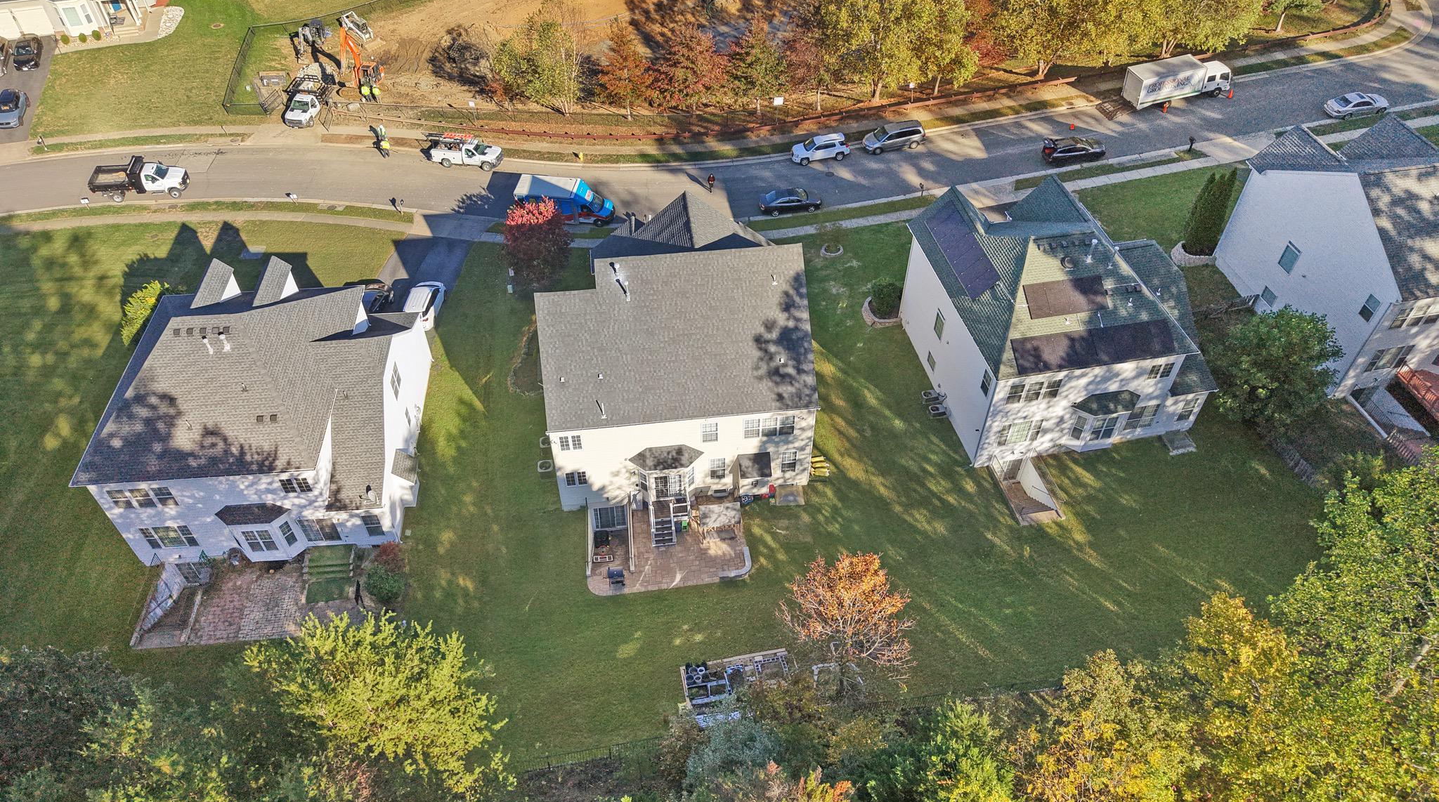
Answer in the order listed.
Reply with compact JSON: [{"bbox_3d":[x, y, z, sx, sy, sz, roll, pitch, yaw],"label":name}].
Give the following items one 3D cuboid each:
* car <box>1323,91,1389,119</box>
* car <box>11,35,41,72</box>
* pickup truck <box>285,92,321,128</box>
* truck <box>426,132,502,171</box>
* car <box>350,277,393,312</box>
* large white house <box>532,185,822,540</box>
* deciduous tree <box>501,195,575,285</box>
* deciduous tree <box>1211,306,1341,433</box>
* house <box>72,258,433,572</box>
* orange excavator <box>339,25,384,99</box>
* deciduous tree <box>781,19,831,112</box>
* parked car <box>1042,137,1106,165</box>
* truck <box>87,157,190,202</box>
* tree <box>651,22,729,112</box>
[{"bbox_3d":[50.490,-23.527,79.213,4.850,1.450,1.820,-10,47,-10],"label":"car"},{"bbox_3d":[-60.595,-30.399,87.232,1.850,1.500,4.800,-11,47,-10],"label":"car"},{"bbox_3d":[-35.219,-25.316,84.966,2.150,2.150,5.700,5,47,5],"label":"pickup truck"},{"bbox_3d":[-21.037,-20.622,82.406,6.050,2.250,2.000,8,46,10],"label":"truck"},{"bbox_3d":[-23.461,-6.382,67.252,1.870,1.600,4.750,4,47,4],"label":"car"},{"bbox_3d":[-2.574,-3.383,57.499,14.300,11.600,17.500,-5,47,-5],"label":"large white house"},{"bbox_3d":[-12.380,-10.606,67.825,4.900,6.600,4.900,0,47,0],"label":"deciduous tree"},{"bbox_3d":[29.820,-1.483,53.454,5.900,7.700,5.900,0,46,0],"label":"deciduous tree"},{"bbox_3d":[-24.448,-0.550,53.998,14.500,10.800,15.200,-4,46,-3],"label":"house"},{"bbox_3d":[-31.690,-29.859,87.099,5.100,4.600,1.950,23,51,20],"label":"orange excavator"},{"bbox_3d":[7.576,-27.420,82.049,4.700,8.030,4.700,0,46,0],"label":"deciduous tree"},{"bbox_3d":[27.687,-19.624,77.918,4.600,1.500,1.820,-13,47,-5],"label":"parked car"},{"bbox_3d":[-44.962,-17.234,77.587,6.900,2.600,2.300,-3,47,-2],"label":"truck"},{"bbox_3d":[-2.445,-27.520,82.953,6.400,7.500,6.400,0,47,0],"label":"tree"}]

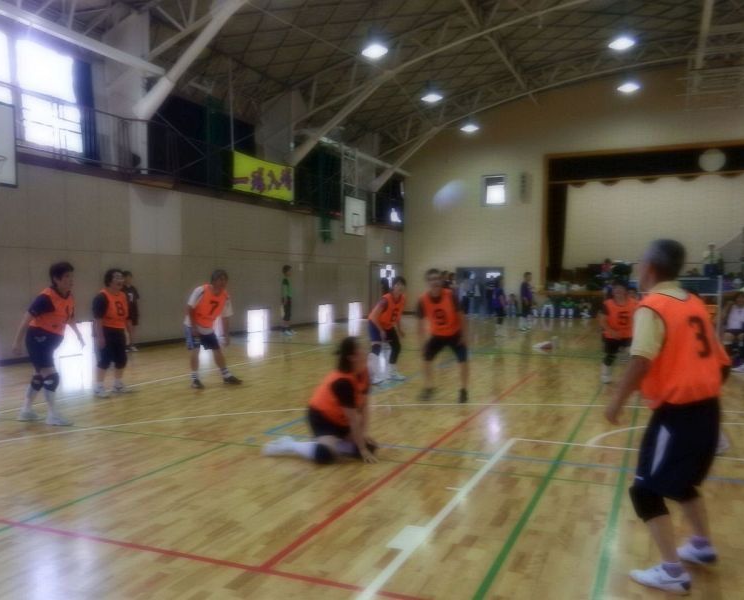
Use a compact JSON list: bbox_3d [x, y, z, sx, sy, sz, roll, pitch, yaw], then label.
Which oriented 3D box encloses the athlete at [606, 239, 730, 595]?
[{"bbox_3d":[1.506,0.536,2.905,0.540,1.677,0.500,-2,3,-37],"label":"athlete"}]

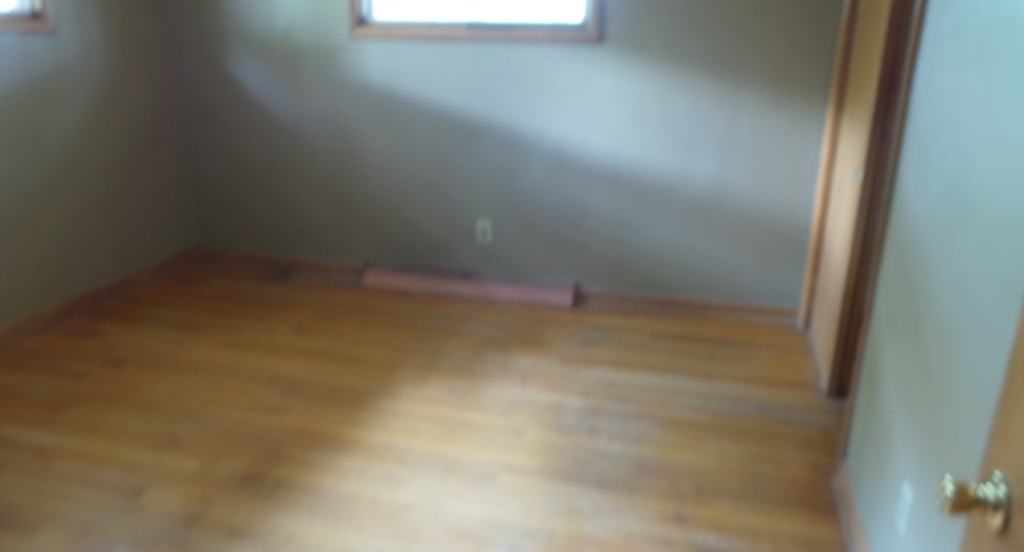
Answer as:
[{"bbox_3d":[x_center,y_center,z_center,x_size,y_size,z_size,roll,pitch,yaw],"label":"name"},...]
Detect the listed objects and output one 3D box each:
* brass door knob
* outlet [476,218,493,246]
[{"bbox_3d":[0.552,0.267,0.818,0.063,0.064,0.064,6,18,16],"label":"brass door knob"},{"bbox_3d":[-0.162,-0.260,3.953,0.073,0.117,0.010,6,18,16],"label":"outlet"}]

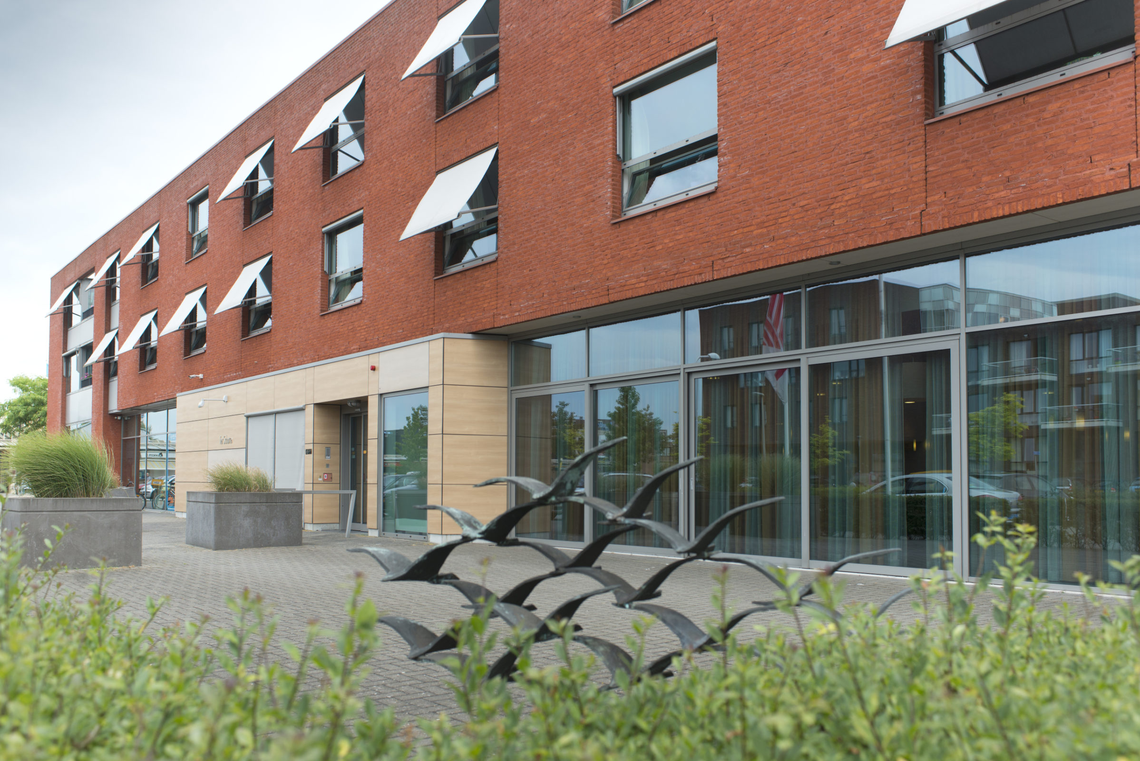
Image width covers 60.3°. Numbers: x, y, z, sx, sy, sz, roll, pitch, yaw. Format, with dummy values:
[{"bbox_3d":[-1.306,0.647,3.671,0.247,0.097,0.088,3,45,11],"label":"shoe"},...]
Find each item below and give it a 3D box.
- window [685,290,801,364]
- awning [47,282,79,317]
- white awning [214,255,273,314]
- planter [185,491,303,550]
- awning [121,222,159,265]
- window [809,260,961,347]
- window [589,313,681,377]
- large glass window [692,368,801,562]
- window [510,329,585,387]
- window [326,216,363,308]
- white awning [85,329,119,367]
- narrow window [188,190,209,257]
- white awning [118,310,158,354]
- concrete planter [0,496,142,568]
[{"bbox_3d":[2.291,-0.697,13.267,0.080,0.780,2.080,4,-5,-38],"label":"window"},{"bbox_3d":[-21.770,-3.442,42.056,0.735,1.290,2.600,4,-5,-38],"label":"awning"},{"bbox_3d":[-8.194,-2.385,24.596,0.735,1.290,1.980,4,-5,-38],"label":"white awning"},{"bbox_3d":[-5.149,2.202,15.562,1.400,0.850,1.400,4,-5,-38],"label":"planter"},{"bbox_3d":[-14.222,-4.419,32.419,0.735,1.290,1.950,4,-5,-38],"label":"awning"},{"bbox_3d":[3.527,-0.837,11.231,0.100,0.769,2.005,3,-5,-38],"label":"window"},{"bbox_3d":[0.929,-0.504,14.544,0.100,0.768,2.026,3,-5,-38],"label":"window"},{"bbox_3d":[2.259,1.069,12.712,0.100,2.343,1.805,3,-5,-38],"label":"large glass window"},{"bbox_3d":[-0.390,-0.338,16.227,0.100,0.772,2.019,3,-5,-38],"label":"window"},{"bbox_3d":[-4.752,-2.443,20.701,0.170,1.900,1.950,3,-5,-38],"label":"window"},{"bbox_3d":[-17.280,-1.175,36.196,0.735,1.290,1.900,4,-5,-38],"label":"white awning"},{"bbox_3d":[-10.764,-4.501,28.589,0.170,1.840,1.950,3,-5,-38],"label":"narrow window"},{"bbox_3d":[-14.225,-1.586,32.296,0.735,1.290,1.950,4,-5,-38],"label":"white awning"},{"bbox_3d":[-7.027,2.127,13.830,1.500,0.930,1.500,3,-5,-38],"label":"concrete planter"}]

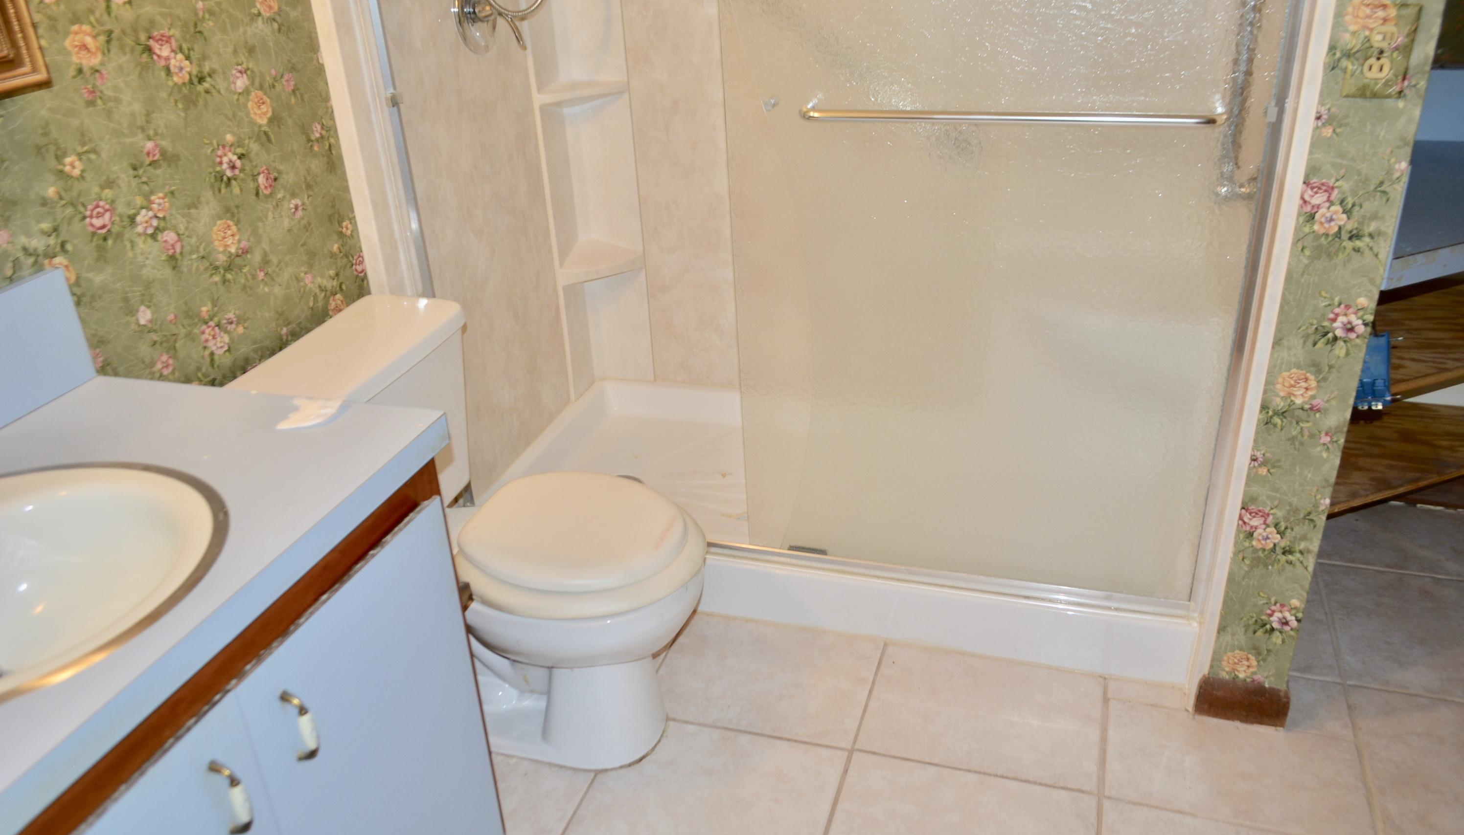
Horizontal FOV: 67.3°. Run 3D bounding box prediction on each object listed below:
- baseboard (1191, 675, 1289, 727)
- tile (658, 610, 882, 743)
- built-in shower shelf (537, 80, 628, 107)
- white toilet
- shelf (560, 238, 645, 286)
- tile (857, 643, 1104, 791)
[{"bbox_3d":[0.883,0.489,1.902,0.149,0.088,0.017,6,28,18],"label":"baseboard"},{"bbox_3d":[0.065,0.492,2.093,0.400,0.010,0.300,6,28,18],"label":"tile"},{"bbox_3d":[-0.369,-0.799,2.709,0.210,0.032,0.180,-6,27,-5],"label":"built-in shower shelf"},{"bbox_3d":[-0.397,0.229,1.887,0.735,0.690,0.520,6,28,18],"label":"white toilet"},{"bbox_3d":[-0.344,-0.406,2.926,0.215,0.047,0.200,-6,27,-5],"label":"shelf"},{"bbox_3d":[0.452,0.533,1.970,0.400,0.010,0.300,6,28,18],"label":"tile"}]

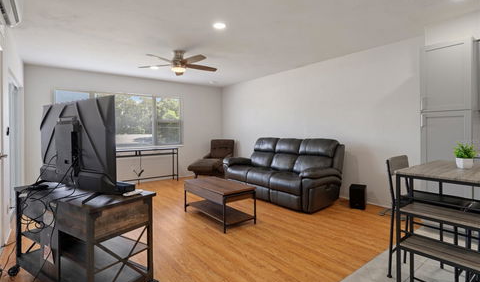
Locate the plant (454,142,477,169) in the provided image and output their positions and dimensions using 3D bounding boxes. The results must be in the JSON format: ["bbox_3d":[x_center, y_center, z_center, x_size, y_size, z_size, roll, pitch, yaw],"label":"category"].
[{"bbox_3d":[1.672,0.107,1.680,0.120,0.200,0.120,2,3,44],"label":"plant"}]

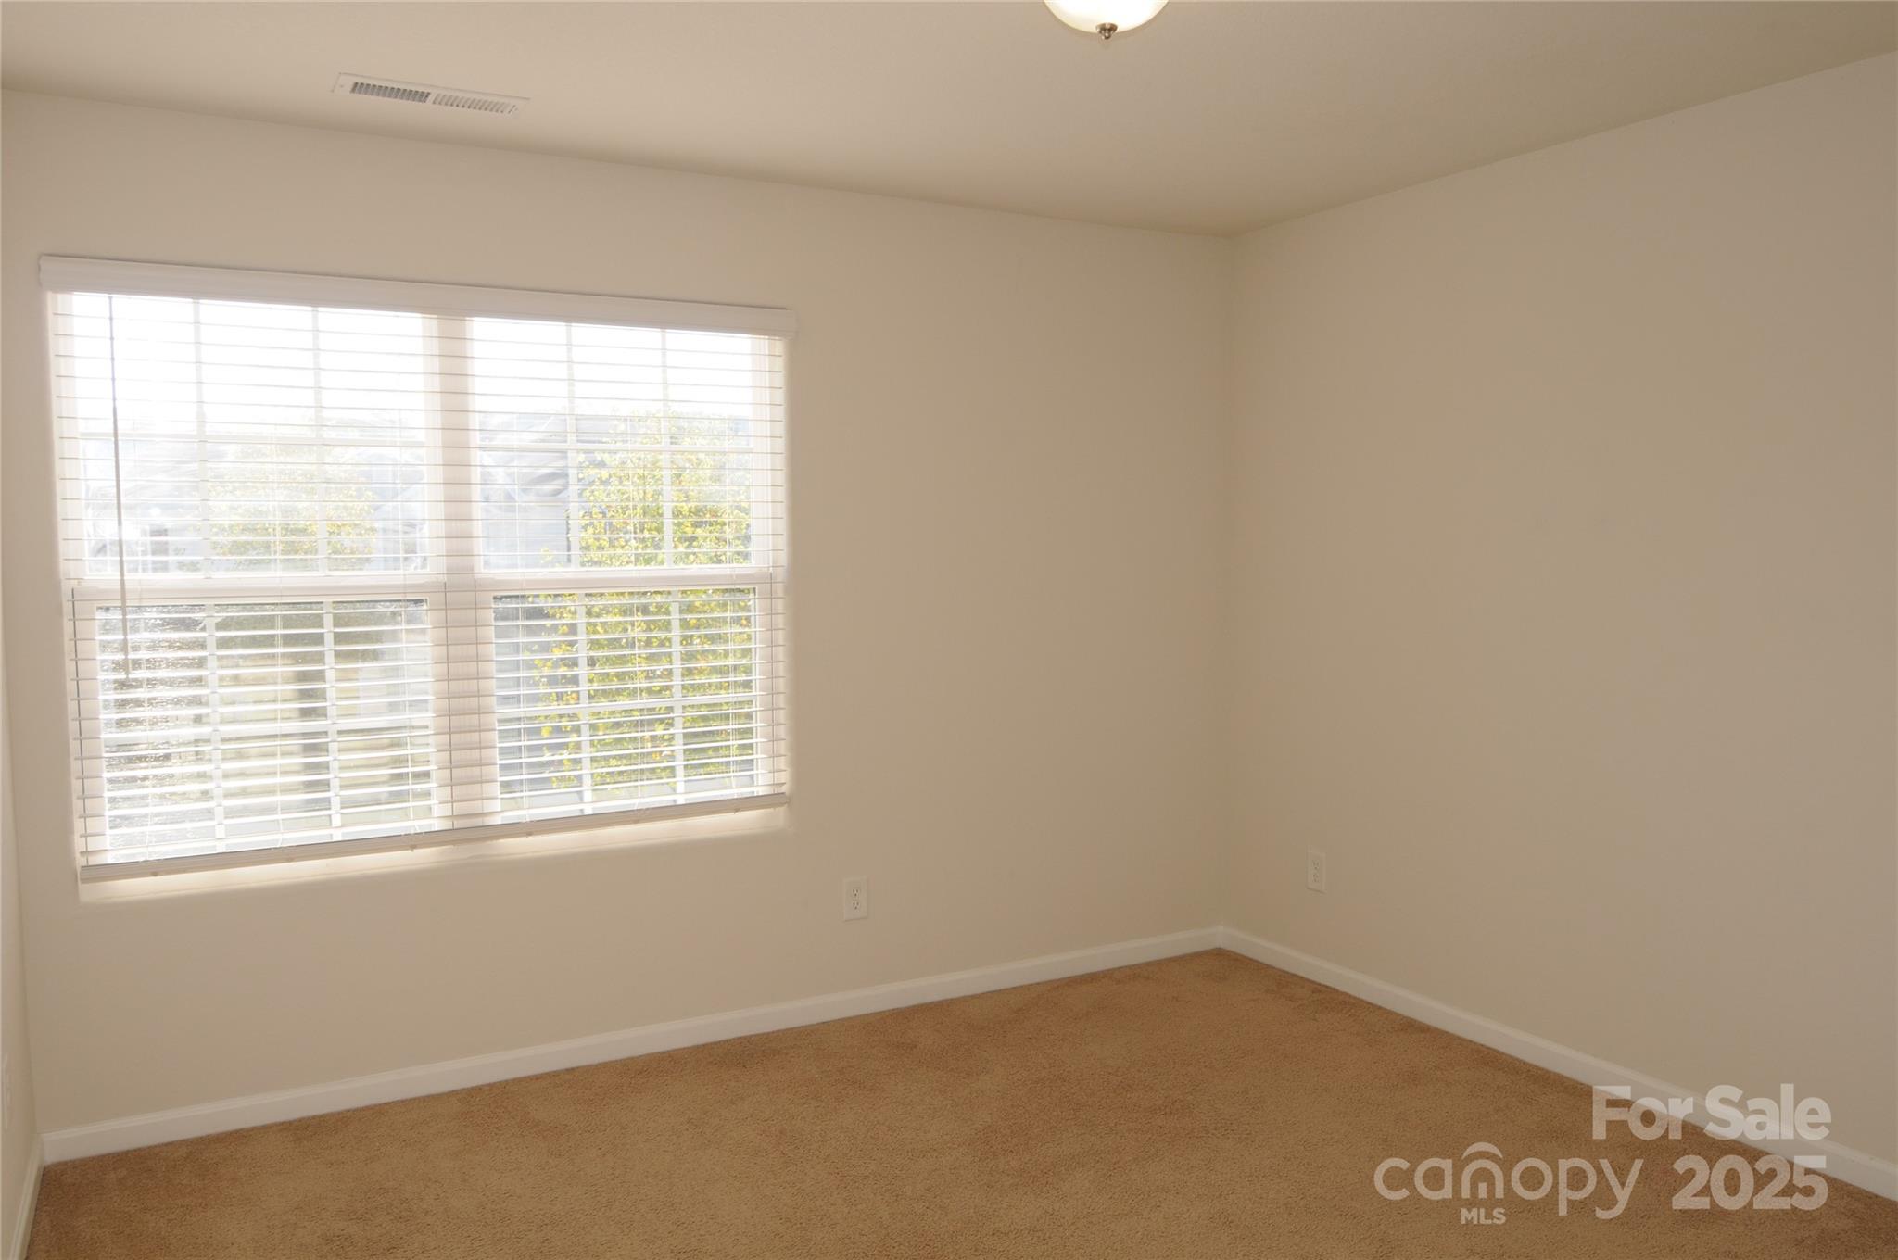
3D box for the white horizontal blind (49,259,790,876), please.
[{"bbox_3d":[-1.245,-0.156,3.429,1.773,1.447,0.120,-3,5,-28],"label":"white horizontal blind"}]

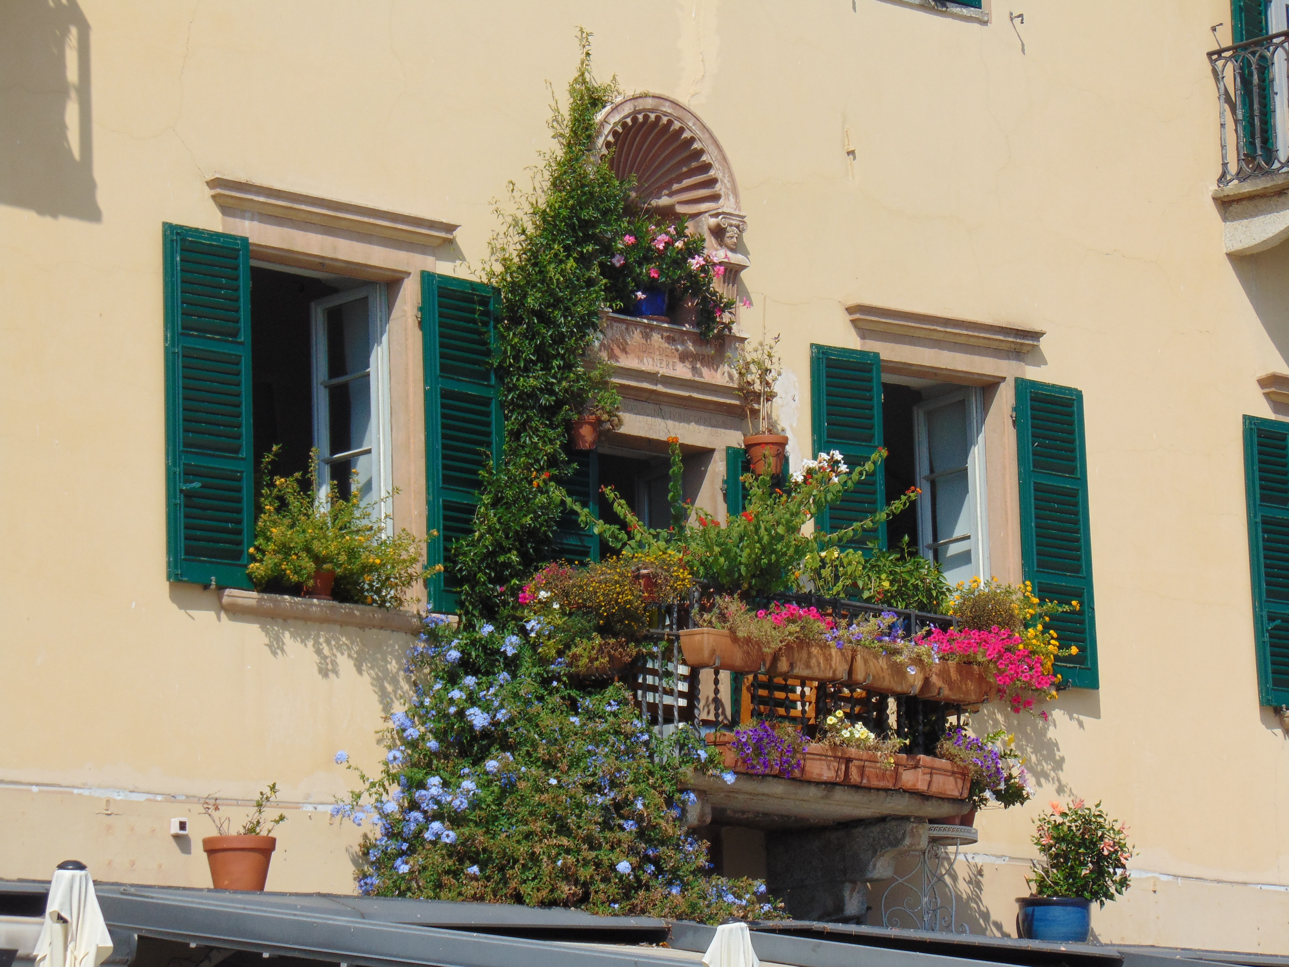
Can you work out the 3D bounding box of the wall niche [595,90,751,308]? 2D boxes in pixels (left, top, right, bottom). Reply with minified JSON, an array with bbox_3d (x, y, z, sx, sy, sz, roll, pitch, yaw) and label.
[{"bbox_3d":[0.005,-1.373,25.422,1.054,1.191,0.400,8,-15,-42],"label":"wall niche"}]

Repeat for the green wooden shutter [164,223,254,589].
[{"bbox_3d":[-2.041,-0.354,23.081,0.502,1.687,0.045,8,-15,-42],"label":"green wooden shutter"}]

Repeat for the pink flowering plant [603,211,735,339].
[{"bbox_3d":[0.135,-1.145,27.135,0.500,0.680,0.660,-12,-14,43],"label":"pink flowering plant"}]

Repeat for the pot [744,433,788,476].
[{"bbox_3d":[0.620,-0.144,25.300,0.235,0.215,0.235,-2,-11,0],"label":"pot"}]

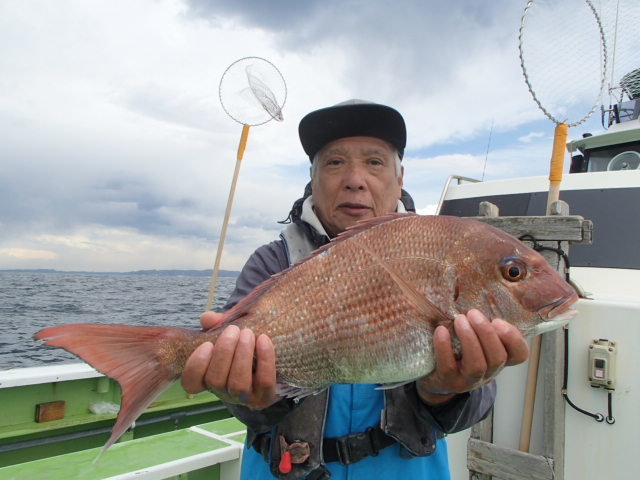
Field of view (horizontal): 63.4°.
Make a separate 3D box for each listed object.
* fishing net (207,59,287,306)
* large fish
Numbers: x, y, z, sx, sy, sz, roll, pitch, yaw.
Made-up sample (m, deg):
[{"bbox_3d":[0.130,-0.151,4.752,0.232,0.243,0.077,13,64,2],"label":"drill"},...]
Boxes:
[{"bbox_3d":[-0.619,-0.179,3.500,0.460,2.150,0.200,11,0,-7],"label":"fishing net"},{"bbox_3d":[-0.015,0.092,0.555,0.565,0.200,0.100,-10,-7,-5],"label":"large fish"}]

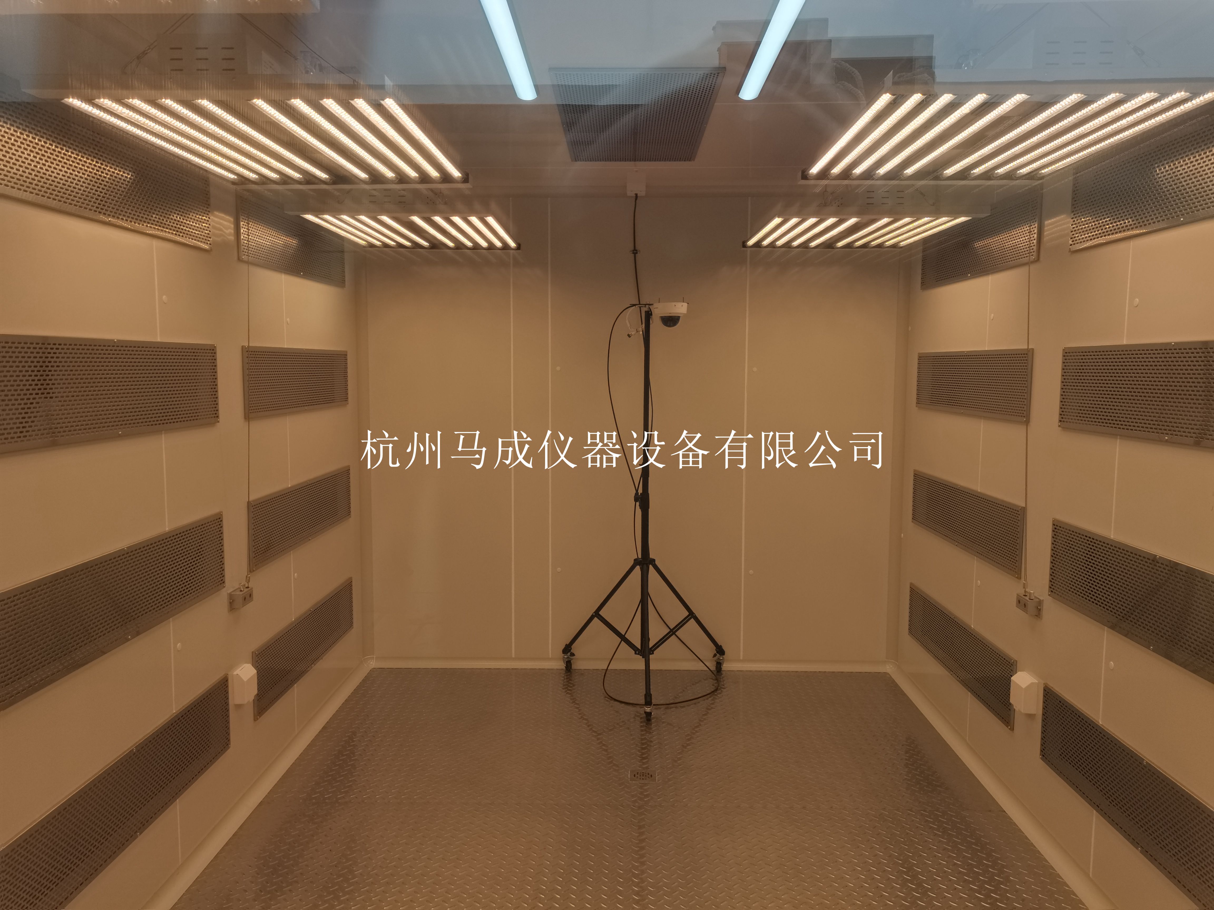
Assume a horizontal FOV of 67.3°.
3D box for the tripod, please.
[{"bbox_3d":[0.182,0.225,4.204,0.820,1.820,0.690,0,6,1],"label":"tripod"}]

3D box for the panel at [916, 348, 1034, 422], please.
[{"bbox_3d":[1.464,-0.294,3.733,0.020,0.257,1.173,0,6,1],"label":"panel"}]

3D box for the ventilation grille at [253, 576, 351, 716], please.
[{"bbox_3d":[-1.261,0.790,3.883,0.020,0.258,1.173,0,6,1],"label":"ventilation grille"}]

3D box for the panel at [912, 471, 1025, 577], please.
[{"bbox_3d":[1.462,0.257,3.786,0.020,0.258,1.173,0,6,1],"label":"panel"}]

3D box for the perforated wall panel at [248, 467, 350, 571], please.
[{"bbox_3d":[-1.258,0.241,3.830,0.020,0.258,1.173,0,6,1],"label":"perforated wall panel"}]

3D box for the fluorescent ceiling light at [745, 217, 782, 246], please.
[{"bbox_3d":[0.640,-0.912,3.757,0.030,0.030,0.800,0,6,1],"label":"fluorescent ceiling light"}]

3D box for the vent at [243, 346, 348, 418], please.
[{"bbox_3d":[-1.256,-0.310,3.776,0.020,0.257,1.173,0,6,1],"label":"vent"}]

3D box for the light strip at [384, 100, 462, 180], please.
[{"bbox_3d":[-0.435,-0.773,2.279,0.030,0.030,0.800,0,6,1],"label":"light strip"}]

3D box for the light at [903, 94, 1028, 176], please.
[{"bbox_3d":[0.866,-0.792,2.273,0.027,0.020,0.813,0,6,1],"label":"light"}]

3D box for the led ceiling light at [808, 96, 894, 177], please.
[{"bbox_3d":[0.592,-0.793,2.277,0.027,0.020,0.813,0,6,1],"label":"led ceiling light"}]

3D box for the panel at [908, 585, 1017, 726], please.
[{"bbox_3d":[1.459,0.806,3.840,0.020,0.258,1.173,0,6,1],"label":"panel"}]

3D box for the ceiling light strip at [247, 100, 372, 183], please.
[{"bbox_3d":[-0.736,-0.804,2.334,0.027,0.020,0.808,0,6,1],"label":"ceiling light strip"}]

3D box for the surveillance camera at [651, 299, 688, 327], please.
[{"bbox_3d":[0.291,-0.644,4.203,0.160,0.118,0.160,0,6,1],"label":"surveillance camera"}]

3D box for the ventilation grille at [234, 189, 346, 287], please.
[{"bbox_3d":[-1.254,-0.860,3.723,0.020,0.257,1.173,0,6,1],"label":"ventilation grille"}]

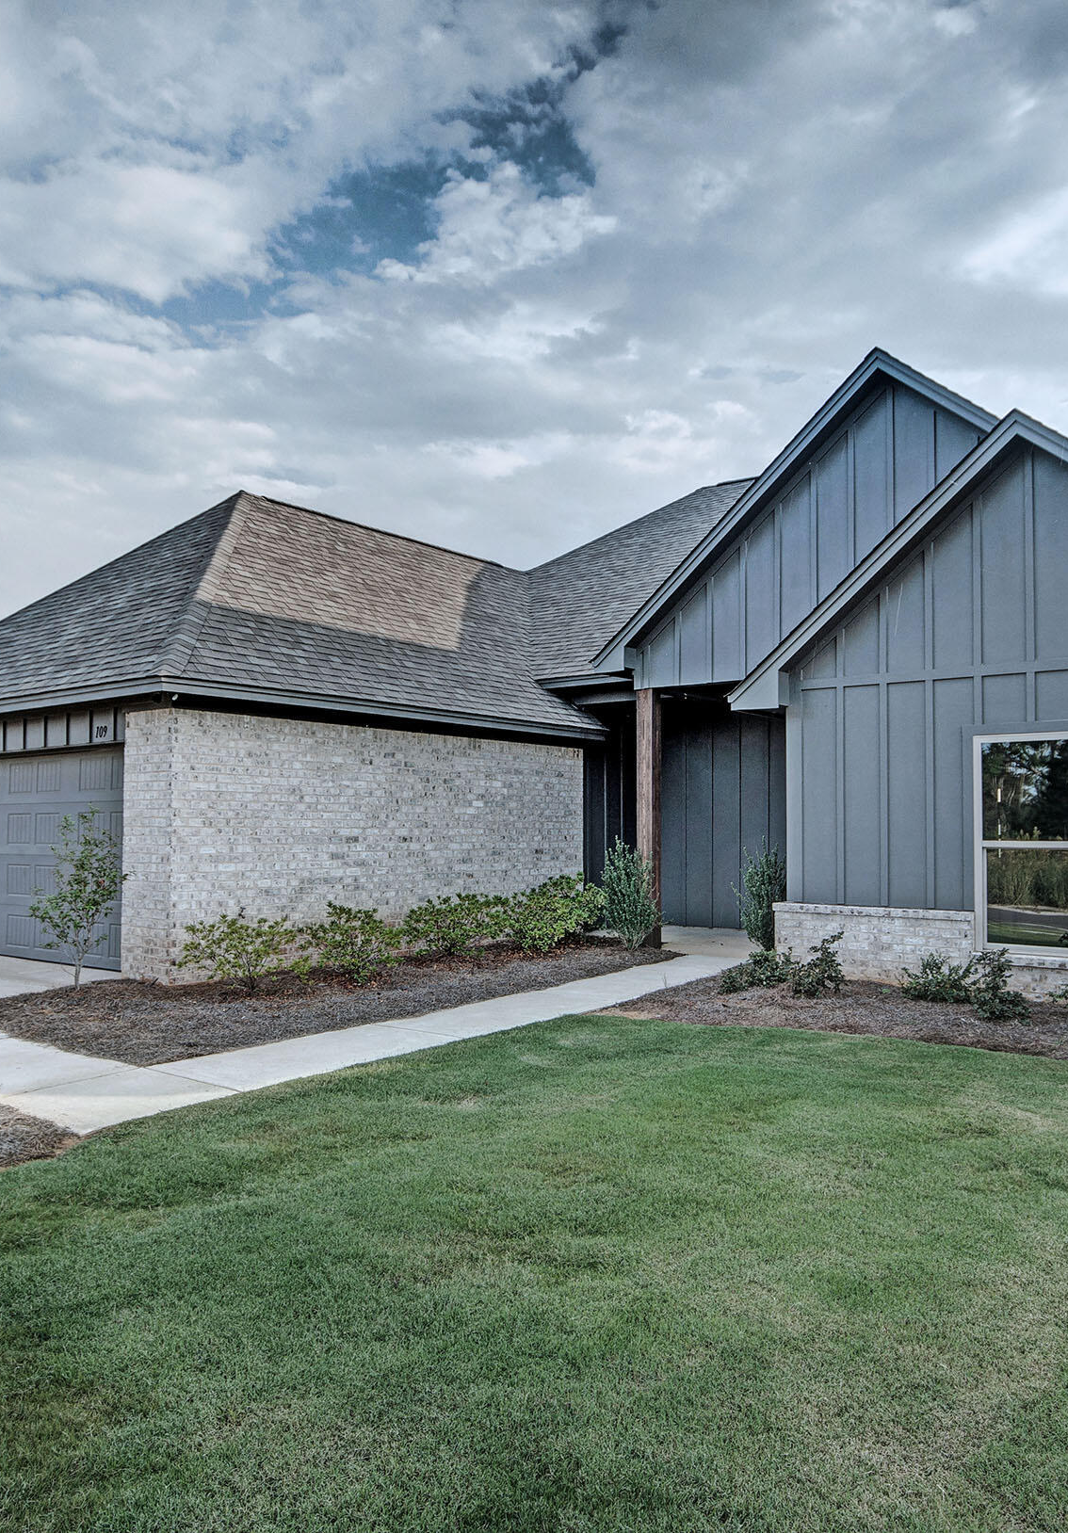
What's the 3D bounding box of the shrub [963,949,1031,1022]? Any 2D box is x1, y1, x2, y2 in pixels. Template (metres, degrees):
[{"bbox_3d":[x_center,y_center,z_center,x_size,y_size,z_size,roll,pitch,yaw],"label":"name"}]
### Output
[{"bbox_3d":[3.529,1.669,7.826,0.500,0.541,0.500,-1,-4,24],"label":"shrub"}]

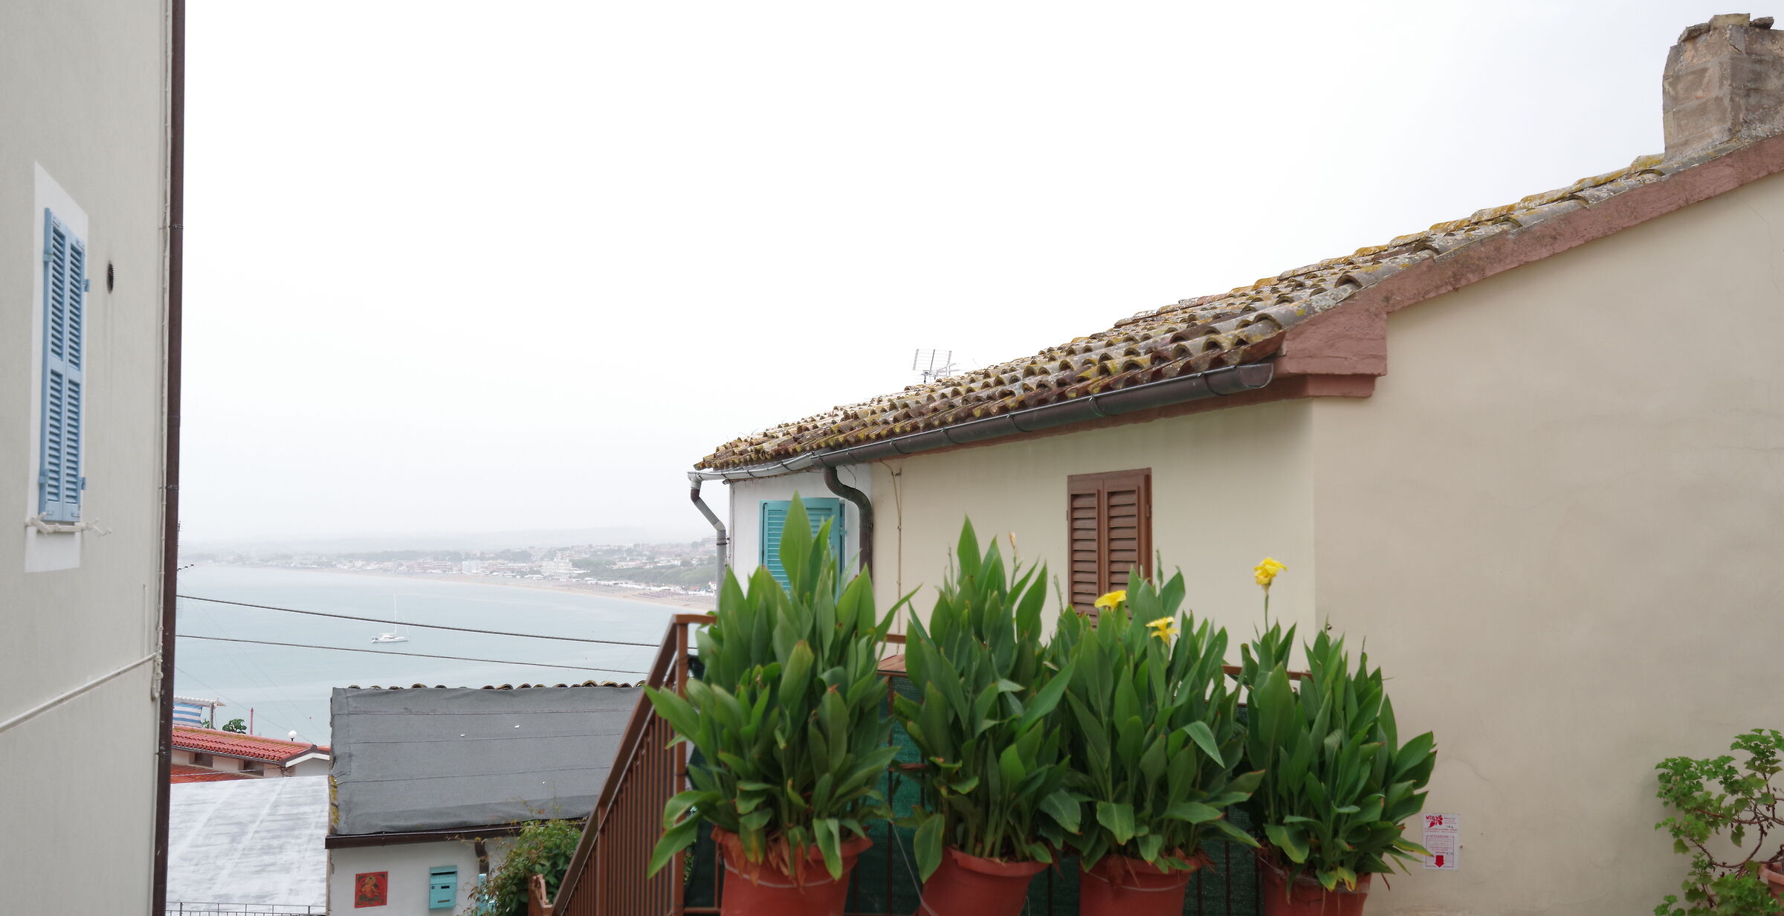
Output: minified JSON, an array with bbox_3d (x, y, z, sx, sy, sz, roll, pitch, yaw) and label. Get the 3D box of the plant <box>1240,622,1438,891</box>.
[{"bbox_3d":[1.598,1.059,5.320,0.694,0.945,0.640,1,-3,-17],"label":"plant"}]

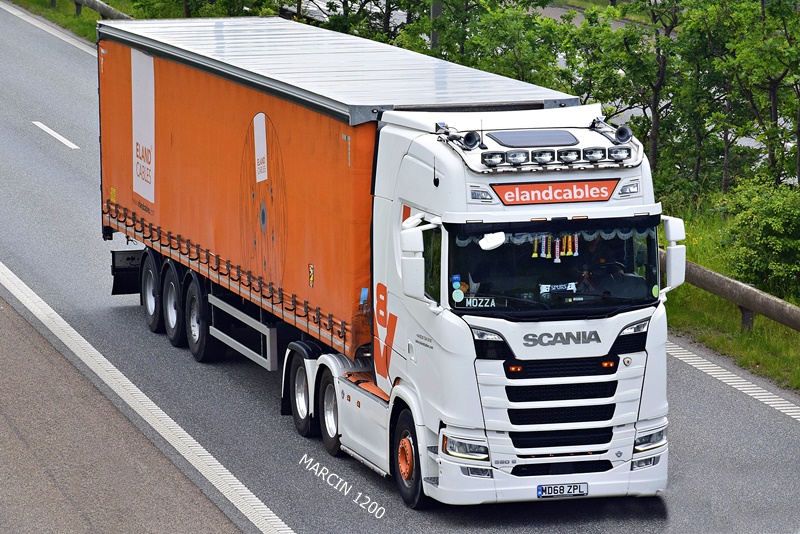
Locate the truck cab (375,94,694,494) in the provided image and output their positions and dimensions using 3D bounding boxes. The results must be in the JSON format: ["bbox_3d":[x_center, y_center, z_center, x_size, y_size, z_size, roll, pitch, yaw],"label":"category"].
[{"bbox_3d":[1.262,0.347,40.551,2.740,3.820,2.660,-3,8,-15],"label":"truck cab"}]

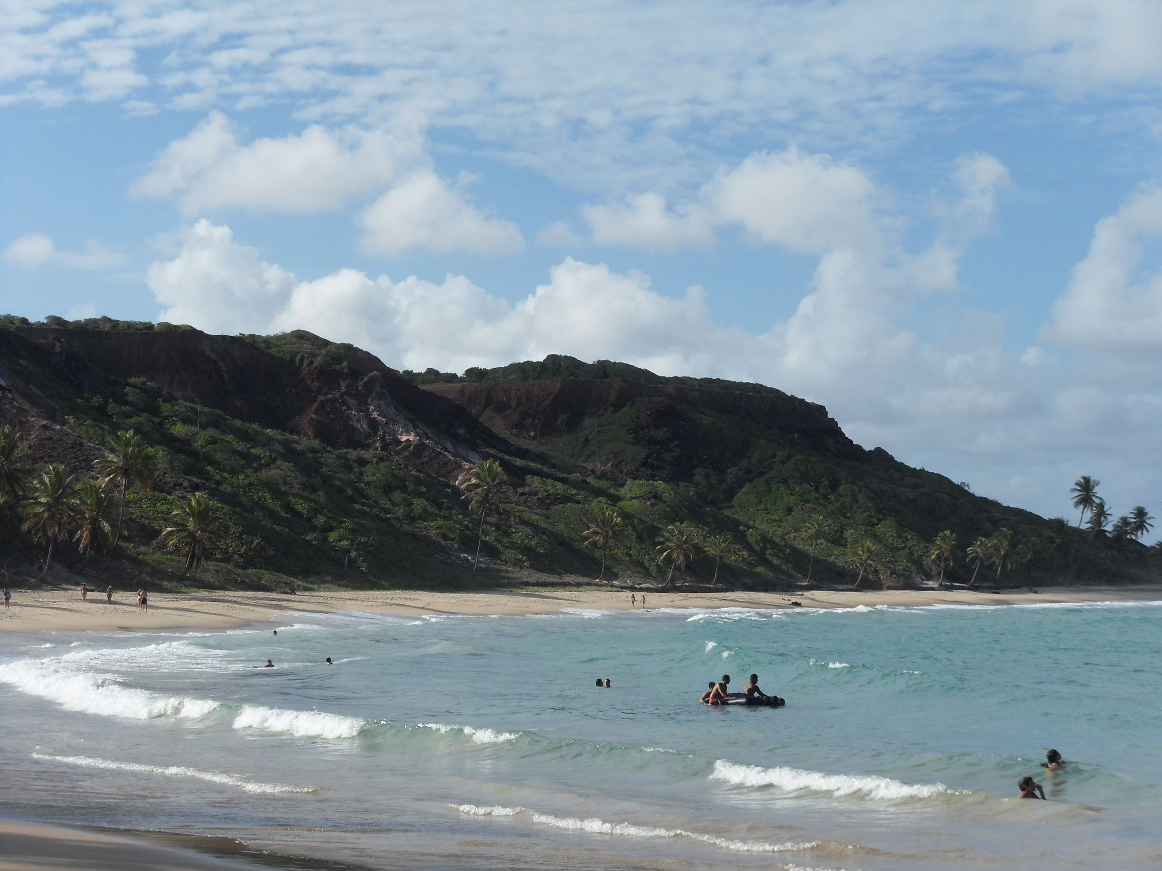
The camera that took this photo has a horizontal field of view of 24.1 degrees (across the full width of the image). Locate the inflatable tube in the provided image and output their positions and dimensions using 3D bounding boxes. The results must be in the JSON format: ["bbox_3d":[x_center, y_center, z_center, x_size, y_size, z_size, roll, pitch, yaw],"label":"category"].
[{"bbox_3d":[3.944,6.435,66.000,2.010,0.280,1.600,0,-3,0],"label":"inflatable tube"}]

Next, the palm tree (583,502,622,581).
[{"bbox_3d":[3.406,16.602,425.000,6.100,12.350,6.100,0,-3,0],"label":"palm tree"}]

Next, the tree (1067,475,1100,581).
[{"bbox_3d":[105.337,19.412,570.000,6.851,22.266,6.646,0,-3,0],"label":"tree"}]

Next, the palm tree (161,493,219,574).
[{"bbox_3d":[-39.573,9.962,275.000,5.784,8.263,5.611,0,-3,0],"label":"palm tree"}]

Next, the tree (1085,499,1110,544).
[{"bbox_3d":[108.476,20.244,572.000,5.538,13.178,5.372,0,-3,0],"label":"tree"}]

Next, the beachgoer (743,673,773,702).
[{"bbox_3d":[4.458,6.427,69.000,0.650,0.820,0.480,3,-4,-40],"label":"beachgoer"}]

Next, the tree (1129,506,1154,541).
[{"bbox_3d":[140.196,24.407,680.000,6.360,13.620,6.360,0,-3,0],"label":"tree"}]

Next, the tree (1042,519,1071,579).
[{"bbox_3d":[108.471,25.876,620.000,6.830,13.870,6.830,0,-3,0],"label":"tree"}]

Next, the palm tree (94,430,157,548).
[{"bbox_3d":[-54.472,6.402,325.000,7.490,14.000,7.490,0,-3,0],"label":"palm tree"}]

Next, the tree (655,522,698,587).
[{"bbox_3d":[14.794,18.440,420.000,6.731,10.096,6.529,0,-3,0],"label":"tree"}]

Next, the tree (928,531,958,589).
[{"bbox_3d":[67.191,22.931,505.000,5.395,10.960,5.234,0,-3,0],"label":"tree"}]

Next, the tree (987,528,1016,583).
[{"bbox_3d":[89.757,25.368,580.000,6.200,11.430,6.200,0,-3,0],"label":"tree"}]

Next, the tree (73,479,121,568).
[{"bbox_3d":[-53.081,9.800,298.000,5.170,9.950,5.170,0,-3,0],"label":"tree"}]

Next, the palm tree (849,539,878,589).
[{"bbox_3d":[49.634,22.662,478.000,4.947,8.778,4.799,0,-3,0],"label":"palm tree"}]

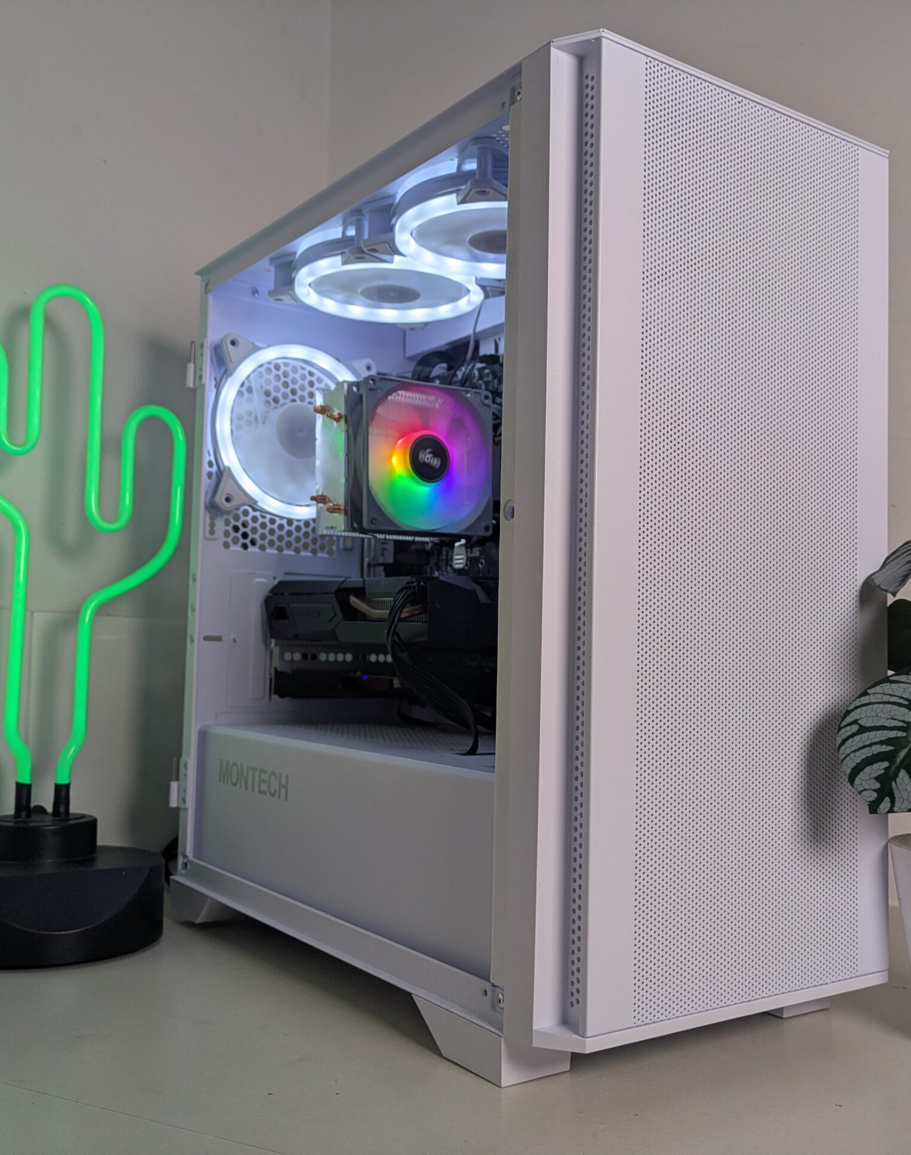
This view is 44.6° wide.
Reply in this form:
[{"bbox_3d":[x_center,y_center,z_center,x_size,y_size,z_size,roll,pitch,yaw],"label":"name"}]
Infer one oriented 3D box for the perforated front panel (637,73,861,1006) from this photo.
[{"bbox_3d":[0.131,-0.015,0.493,0.146,0.394,0.012,4,-5,-35],"label":"perforated front panel"}]

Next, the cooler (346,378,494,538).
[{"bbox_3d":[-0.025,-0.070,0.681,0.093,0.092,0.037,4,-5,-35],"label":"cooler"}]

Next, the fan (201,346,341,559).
[{"bbox_3d":[-0.115,-0.101,0.782,0.120,0.120,0.026,4,-5,-35],"label":"fan"}]

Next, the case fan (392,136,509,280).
[{"bbox_3d":[0.026,-0.198,0.623,0.120,0.026,0.120,4,-5,-35],"label":"case fan"}]

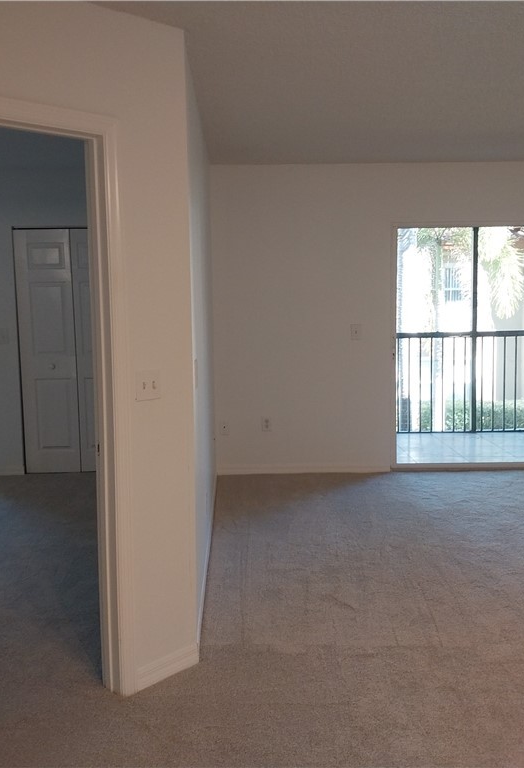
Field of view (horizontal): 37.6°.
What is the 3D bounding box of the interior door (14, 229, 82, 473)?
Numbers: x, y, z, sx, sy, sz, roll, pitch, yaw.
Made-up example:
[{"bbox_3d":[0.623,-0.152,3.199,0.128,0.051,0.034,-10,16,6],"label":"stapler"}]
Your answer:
[{"bbox_3d":[-1.799,-0.255,6.494,0.459,2.035,0.035,-1,6,0],"label":"interior door"}]

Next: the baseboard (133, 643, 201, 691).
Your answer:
[{"bbox_3d":[-0.368,1.098,2.993,0.014,0.083,0.318,5,9,44],"label":"baseboard"}]

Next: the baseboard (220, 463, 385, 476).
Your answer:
[{"bbox_3d":[0.354,0.708,6.476,1.460,0.083,0.014,-1,6,0],"label":"baseboard"}]

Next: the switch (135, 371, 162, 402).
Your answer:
[{"bbox_3d":[-0.418,0.006,2.831,0.015,0.115,0.115,5,9,44],"label":"switch"}]

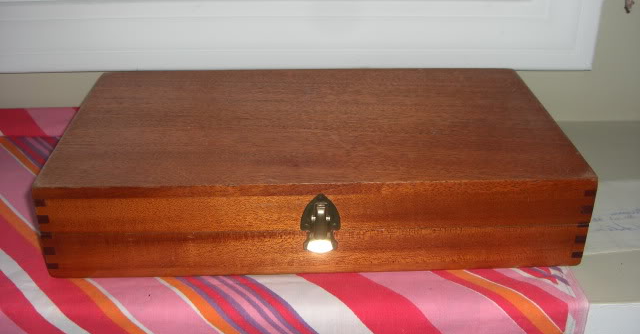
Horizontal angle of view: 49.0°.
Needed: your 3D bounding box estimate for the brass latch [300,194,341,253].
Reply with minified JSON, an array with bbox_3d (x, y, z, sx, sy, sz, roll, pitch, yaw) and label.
[{"bbox_3d":[0.001,0.041,0.493,0.029,0.048,0.010,-1,29,-2],"label":"brass latch"}]

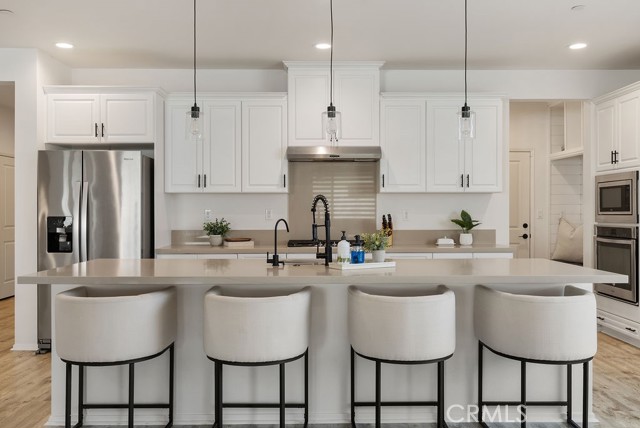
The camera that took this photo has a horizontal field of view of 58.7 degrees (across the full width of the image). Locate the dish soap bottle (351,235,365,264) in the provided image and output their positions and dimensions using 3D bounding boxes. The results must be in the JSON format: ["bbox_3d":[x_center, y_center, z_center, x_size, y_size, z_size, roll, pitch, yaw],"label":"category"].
[{"bbox_3d":[0.241,0.230,3.610,0.085,0.190,0.080,0,0,14],"label":"dish soap bottle"}]

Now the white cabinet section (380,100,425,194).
[{"bbox_3d":[0.820,-0.672,5.755,0.452,0.930,0.340,0,0,0],"label":"white cabinet section"}]

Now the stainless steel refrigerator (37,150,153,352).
[{"bbox_3d":[-2.053,0.336,5.440,0.915,1.785,0.860,0,0,-1],"label":"stainless steel refrigerator"}]

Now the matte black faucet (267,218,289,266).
[{"bbox_3d":[-0.262,0.186,3.700,0.095,0.303,0.160,0,0,38],"label":"matte black faucet"}]

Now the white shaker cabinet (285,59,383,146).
[{"bbox_3d":[0.136,-1.080,5.763,0.994,0.829,0.385,0,0,-1],"label":"white shaker cabinet"}]

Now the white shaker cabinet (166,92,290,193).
[{"bbox_3d":[-0.921,-0.695,5.745,1.215,0.973,0.385,0,0,-1],"label":"white shaker cabinet"}]

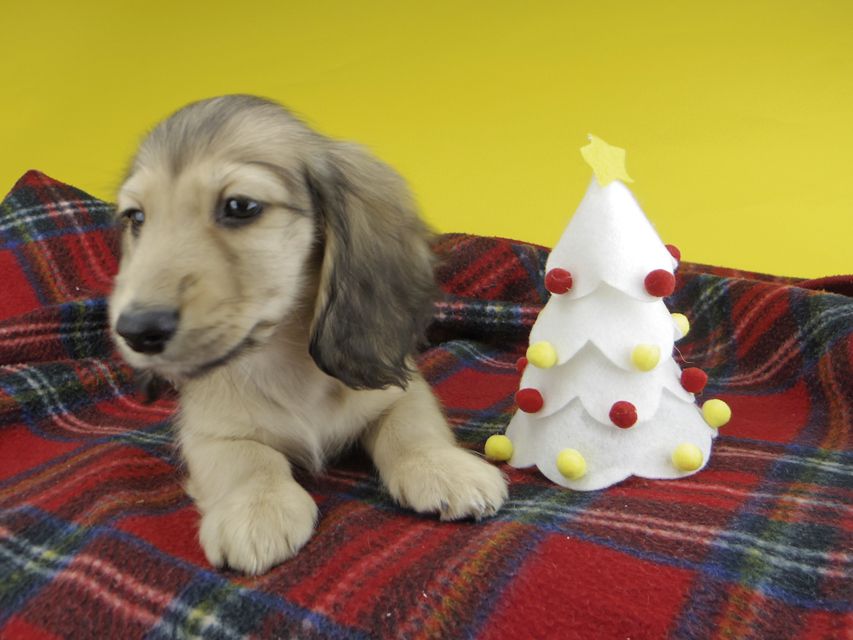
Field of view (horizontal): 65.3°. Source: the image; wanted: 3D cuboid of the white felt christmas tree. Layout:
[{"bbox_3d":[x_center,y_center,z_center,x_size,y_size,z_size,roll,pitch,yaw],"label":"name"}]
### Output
[{"bbox_3d":[0.082,-0.010,0.304,0.114,0.143,0.111,-3,17,9],"label":"white felt christmas tree"}]

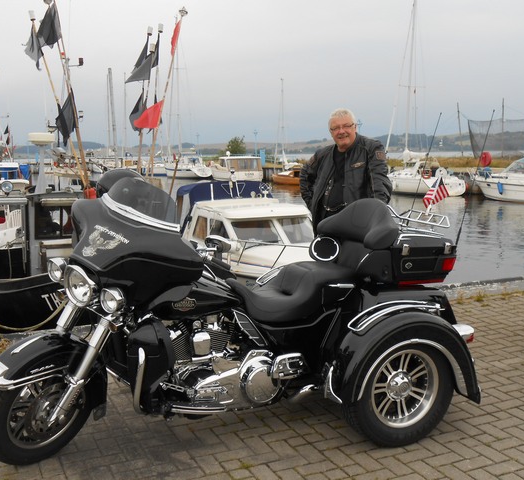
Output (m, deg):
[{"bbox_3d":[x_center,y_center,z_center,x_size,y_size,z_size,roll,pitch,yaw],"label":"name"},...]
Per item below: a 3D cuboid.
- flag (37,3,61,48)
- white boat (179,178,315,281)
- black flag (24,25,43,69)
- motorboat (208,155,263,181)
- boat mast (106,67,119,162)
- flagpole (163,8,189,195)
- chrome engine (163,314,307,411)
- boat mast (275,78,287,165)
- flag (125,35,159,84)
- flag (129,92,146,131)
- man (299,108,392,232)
[{"bbox_3d":[-3.025,-3.053,10.000,0.370,0.655,0.180,-3,7,-16],"label":"flag"},{"bbox_3d":[0.001,0.068,12.403,2.400,2.200,6.600,-3,8,-22],"label":"white boat"},{"bbox_3d":[-3.252,-2.754,10.000,0.256,0.626,0.160,-3,7,-17],"label":"black flag"},{"bbox_3d":[-2.724,-6.688,66.000,2.800,2.550,6.500,-4,8,-21],"label":"motorboat"},{"bbox_3d":[-9.575,-7.526,45.000,0.170,7.200,0.170,-2,7,0],"label":"boat mast"},{"bbox_3d":[-1.551,-2.484,12.600,0.120,3.400,0.120,7,7,0],"label":"flagpole"},{"bbox_3d":[-0.162,0.600,3.635,0.660,0.440,0.440,-4,8,-23],"label":"chrome engine"},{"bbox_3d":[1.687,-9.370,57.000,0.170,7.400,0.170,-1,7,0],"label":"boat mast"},{"bbox_3d":[-1.801,-2.697,10.500,0.508,0.747,0.200,-2,7,-9],"label":"flag"},{"bbox_3d":[-2.224,-2.304,12.600,0.320,0.650,0.150,0,7,6],"label":"flag"},{"bbox_3d":[0.579,-0.009,4.988,0.640,1.820,0.420,1,7,16],"label":"man"}]

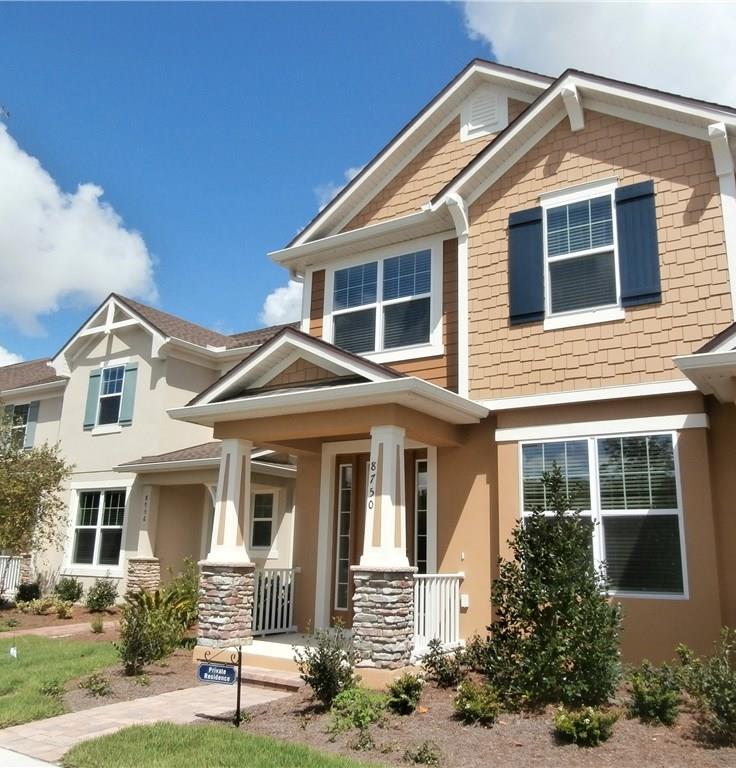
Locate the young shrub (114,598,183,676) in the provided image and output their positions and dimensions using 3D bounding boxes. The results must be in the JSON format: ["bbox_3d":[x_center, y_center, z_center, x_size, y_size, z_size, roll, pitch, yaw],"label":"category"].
[{"bbox_3d":[-2.551,2.943,8.372,0.738,0.795,0.738,-7,-16,34],"label":"young shrub"}]

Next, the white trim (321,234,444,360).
[{"bbox_3d":[0.182,-1.168,10.885,2.221,1.845,0.083,-7,-16,33],"label":"white trim"}]

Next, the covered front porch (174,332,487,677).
[{"bbox_3d":[-0.608,1.430,9.397,4.075,4.050,2.171,-7,-16,33],"label":"covered front porch"}]

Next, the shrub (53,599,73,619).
[{"bbox_3d":[-6.187,4.547,14.430,0.377,0.360,0.377,-7,-16,34],"label":"shrub"}]

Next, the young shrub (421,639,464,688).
[{"bbox_3d":[0.770,2.877,7.339,0.420,0.468,0.420,1,-13,0],"label":"young shrub"}]

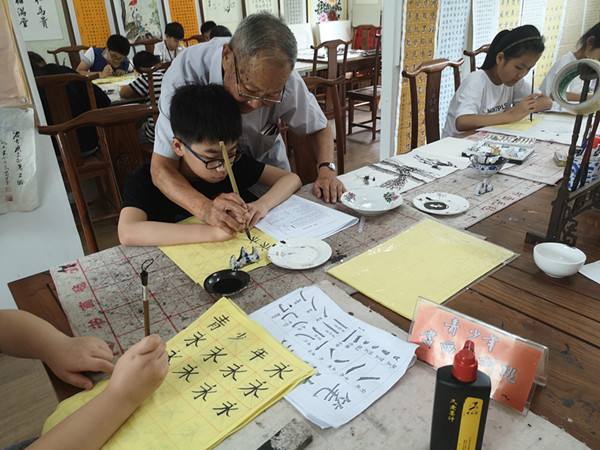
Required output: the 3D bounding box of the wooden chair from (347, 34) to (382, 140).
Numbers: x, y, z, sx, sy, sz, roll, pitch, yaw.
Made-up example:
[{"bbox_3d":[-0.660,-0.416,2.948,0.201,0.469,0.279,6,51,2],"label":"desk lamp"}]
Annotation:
[{"bbox_3d":[0.779,-1.451,4.862,0.480,1.060,0.460,-22,31,-34],"label":"wooden chair"}]

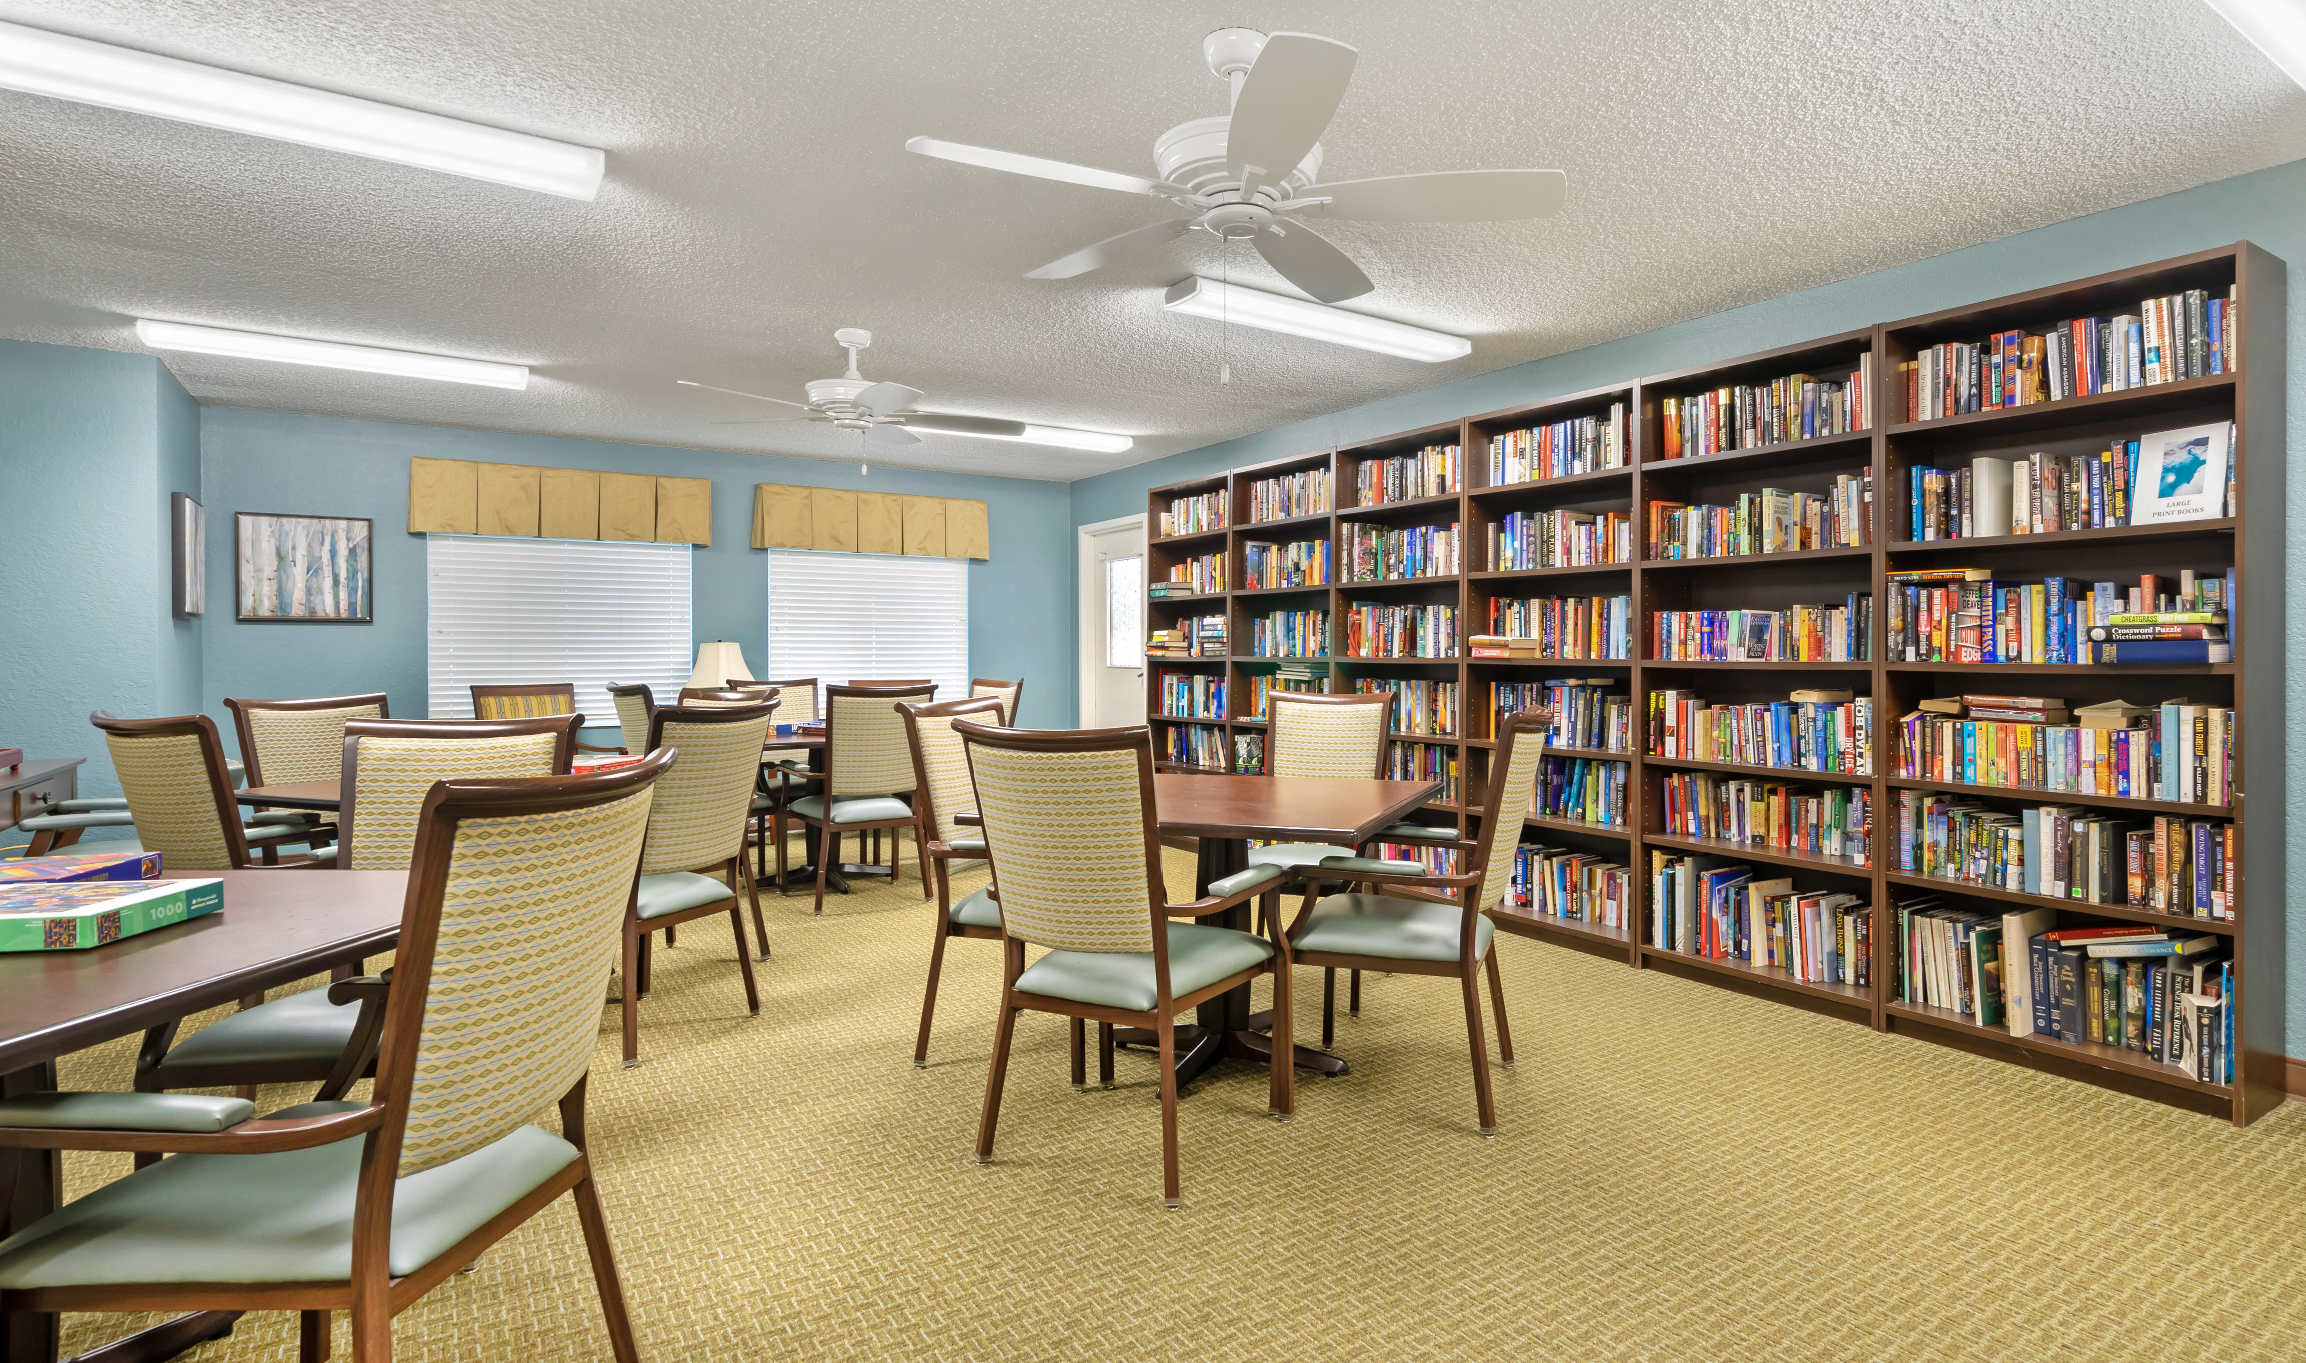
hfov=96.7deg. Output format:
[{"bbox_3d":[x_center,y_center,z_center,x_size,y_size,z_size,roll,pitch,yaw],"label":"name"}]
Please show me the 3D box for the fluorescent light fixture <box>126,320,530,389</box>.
[{"bbox_3d":[-3.299,-1.320,4.207,1.249,0.075,0.207,-1,2,-32],"label":"fluorescent light fixture"}]

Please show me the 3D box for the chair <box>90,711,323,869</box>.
[{"bbox_3d":[-2.428,0.575,2.849,0.600,0.985,0.620,0,1,23],"label":"chair"}]

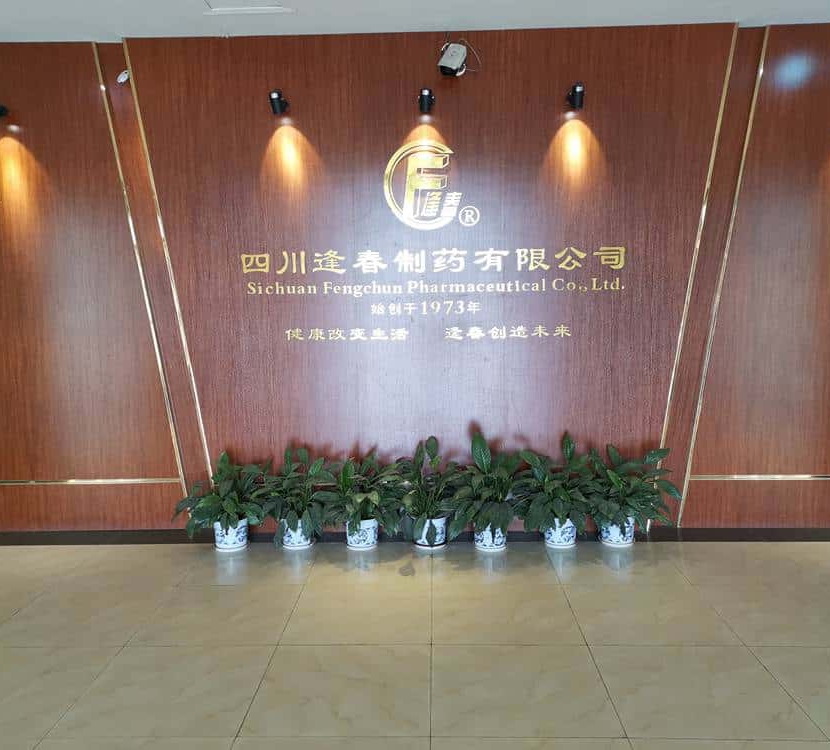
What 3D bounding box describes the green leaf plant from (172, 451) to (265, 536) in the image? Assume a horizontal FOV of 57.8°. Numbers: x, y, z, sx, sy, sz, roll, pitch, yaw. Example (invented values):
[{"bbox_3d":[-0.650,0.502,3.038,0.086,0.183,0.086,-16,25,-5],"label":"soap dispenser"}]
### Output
[{"bbox_3d":[-1.036,0.691,3.973,0.520,0.587,0.400,-1,6,2],"label":"green leaf plant"}]

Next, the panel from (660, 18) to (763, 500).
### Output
[{"bbox_3d":[1.557,-0.470,4.027,0.555,2.660,0.060,-1,6,2],"label":"panel"}]

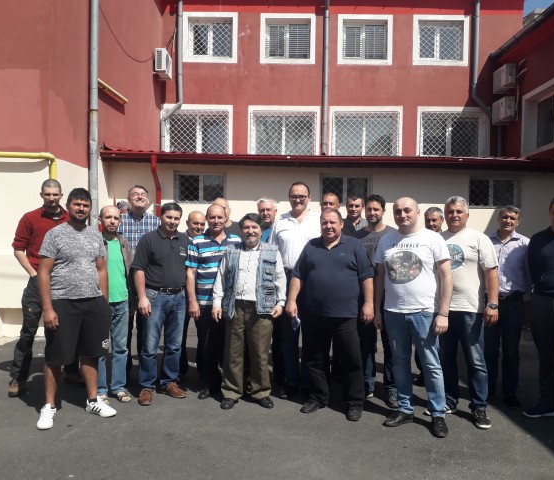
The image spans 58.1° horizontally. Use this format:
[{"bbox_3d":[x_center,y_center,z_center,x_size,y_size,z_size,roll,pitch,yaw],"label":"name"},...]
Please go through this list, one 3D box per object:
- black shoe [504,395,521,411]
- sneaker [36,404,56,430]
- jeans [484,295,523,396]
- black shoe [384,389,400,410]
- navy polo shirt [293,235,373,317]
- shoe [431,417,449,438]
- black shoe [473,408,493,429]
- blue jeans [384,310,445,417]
[{"bbox_3d":[2.051,1.372,4.368,0.108,0.115,0.290,1,1,12],"label":"black shoe"},{"bbox_3d":[-1.748,1.322,3.800,0.105,0.125,0.290,1,1,-14],"label":"sneaker"},{"bbox_3d":[2.010,0.927,4.430,0.360,0.910,0.260,2,2,28],"label":"jeans"},{"bbox_3d":[1.002,1.357,4.337,0.108,0.115,0.290,1,1,1],"label":"black shoe"},{"bbox_3d":[0.466,0.293,4.120,0.620,0.670,0.360,1,1,10],"label":"navy polo shirt"},{"bbox_3d":[1.230,1.372,3.770,0.105,0.120,0.295,1,1,13],"label":"shoe"},{"bbox_3d":[1.610,1.383,3.960,0.105,0.120,0.290,1,1,11],"label":"black shoe"},{"bbox_3d":[1.061,0.905,3.880,0.440,0.900,0.330,1,1,22],"label":"blue jeans"}]

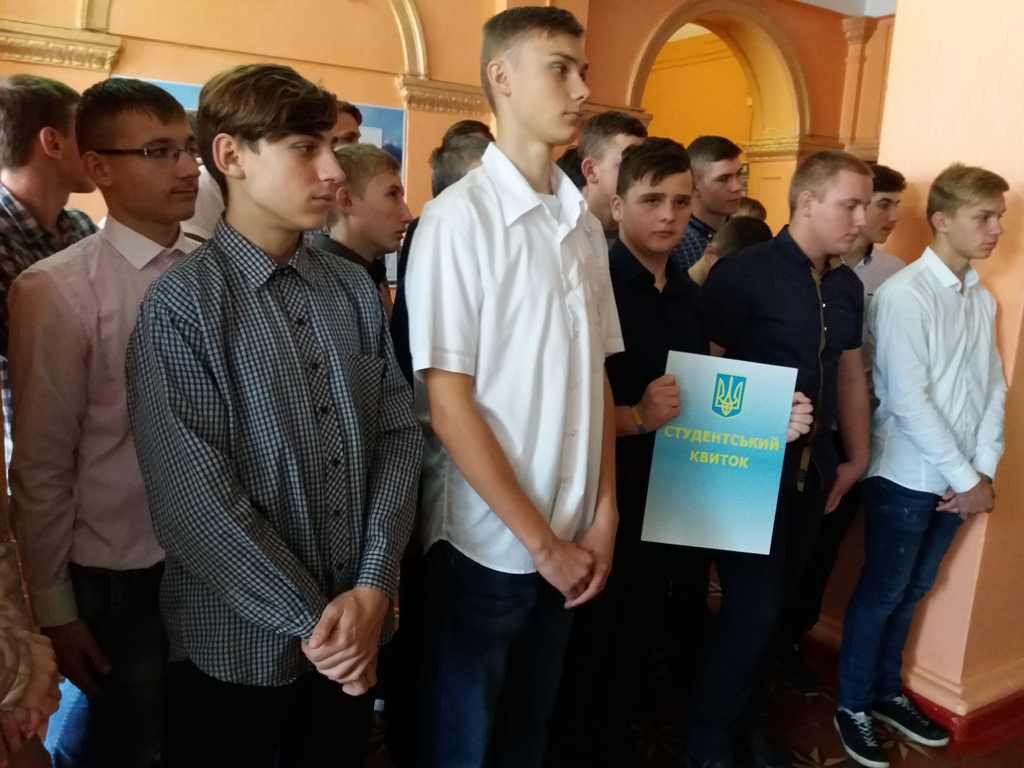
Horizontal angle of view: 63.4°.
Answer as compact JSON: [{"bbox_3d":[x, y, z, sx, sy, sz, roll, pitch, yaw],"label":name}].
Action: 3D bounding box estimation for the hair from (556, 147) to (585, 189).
[{"bbox_3d":[0.249,-0.762,2.930,0.210,0.190,0.170,8,12,27],"label":"hair"}]

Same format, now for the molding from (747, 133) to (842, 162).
[{"bbox_3d":[2.647,-2.228,7.892,0.620,0.240,0.680,-5,13,-34],"label":"molding"}]

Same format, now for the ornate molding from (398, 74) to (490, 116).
[{"bbox_3d":[-0.399,-1.876,5.442,0.740,0.220,0.180,-5,13,-34],"label":"ornate molding"}]

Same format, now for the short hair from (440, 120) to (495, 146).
[{"bbox_3d":[-0.143,-0.790,2.720,0.195,0.145,0.165,8,12,27],"label":"short hair"}]

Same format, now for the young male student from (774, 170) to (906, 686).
[{"bbox_3d":[1.080,0.190,2.730,0.480,1.740,0.320,-5,13,-33],"label":"young male student"}]

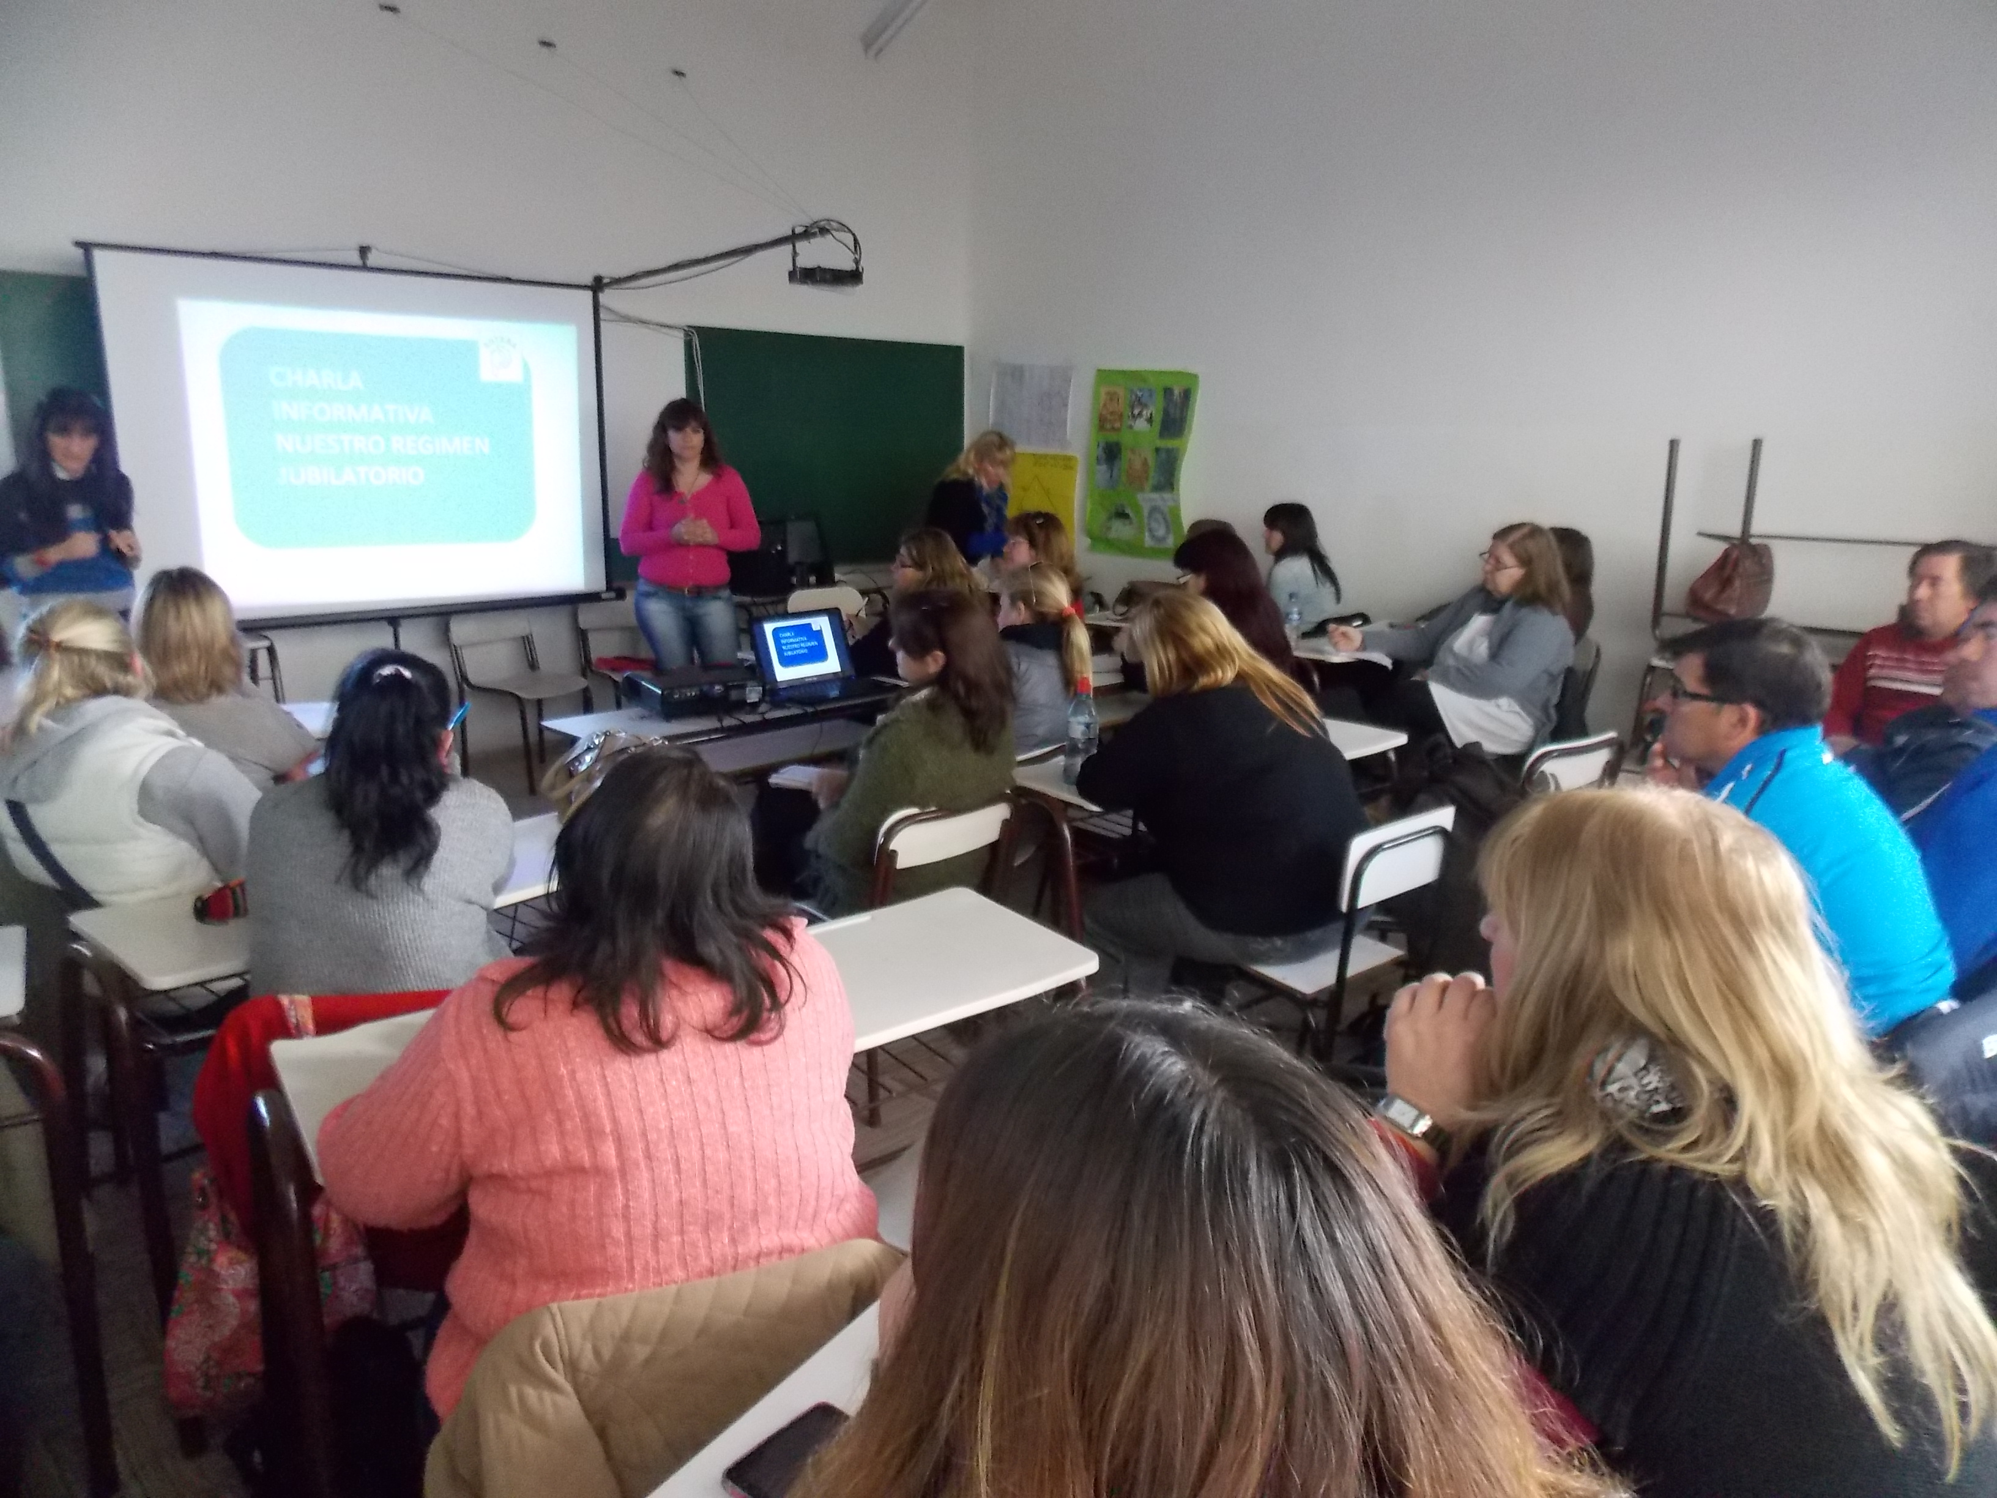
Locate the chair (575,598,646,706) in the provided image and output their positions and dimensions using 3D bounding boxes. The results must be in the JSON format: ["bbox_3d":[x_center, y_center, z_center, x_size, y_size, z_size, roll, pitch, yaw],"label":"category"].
[{"bbox_3d":[-1.760,-0.333,6.444,0.390,0.763,0.480,-10,17,-37],"label":"chair"}]

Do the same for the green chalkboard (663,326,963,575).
[{"bbox_3d":[-0.911,-1.681,7.547,1.980,1.260,0.040,-12,18,-43],"label":"green chalkboard"}]

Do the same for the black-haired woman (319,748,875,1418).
[{"bbox_3d":[-0.492,0.563,1.715,0.560,1.206,0.700,-8,15,-33],"label":"black-haired woman"}]

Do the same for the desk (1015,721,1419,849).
[{"bbox_3d":[0.560,0.381,3.600,1.240,0.750,0.430,-10,17,-40],"label":"desk"}]

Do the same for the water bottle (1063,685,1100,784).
[{"bbox_3d":[0.190,-0.041,3.011,0.068,0.235,0.068,0,13,0],"label":"water bottle"}]

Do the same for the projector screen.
[{"bbox_3d":[-2.509,-1.246,5.473,1.926,1.392,0.050,-11,17,-42],"label":"projector screen"}]

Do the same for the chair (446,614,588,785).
[{"bbox_3d":[-2.237,-0.255,6.275,0.480,0.790,0.410,10,16,37],"label":"chair"}]

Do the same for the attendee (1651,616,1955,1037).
[{"bbox_3d":[1.147,0.411,2.229,0.740,1.260,0.540,9,16,34],"label":"attendee"}]

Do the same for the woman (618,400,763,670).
[{"bbox_3d":[-1.142,-0.429,4.986,0.500,1.706,0.320,-5,14,-23],"label":"woman"}]

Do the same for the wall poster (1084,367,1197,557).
[{"bbox_3d":[0.816,-1.666,7.759,0.030,1.070,0.760,-11,17,-42],"label":"wall poster"}]

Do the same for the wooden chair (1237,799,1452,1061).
[{"bbox_3d":[0.695,0.485,3.012,0.390,0.763,0.480,-10,17,-39],"label":"wooden chair"}]

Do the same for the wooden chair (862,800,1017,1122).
[{"bbox_3d":[-0.236,0.439,3.177,0.390,0.763,0.480,-8,16,-34],"label":"wooden chair"}]

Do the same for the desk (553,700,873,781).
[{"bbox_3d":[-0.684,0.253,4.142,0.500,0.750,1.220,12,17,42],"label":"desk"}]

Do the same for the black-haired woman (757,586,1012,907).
[{"bbox_3d":[-0.246,0.241,3.087,0.720,1.239,0.470,10,16,37],"label":"black-haired woman"}]

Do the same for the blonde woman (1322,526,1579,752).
[{"bbox_3d":[1.612,-0.178,4.781,0.800,1.260,0.560,5,14,17],"label":"blonde woman"}]

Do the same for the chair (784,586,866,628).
[{"bbox_3d":[-0.777,-0.353,6.510,0.400,0.780,0.480,-5,14,-23],"label":"chair"}]

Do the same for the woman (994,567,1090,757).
[{"bbox_3d":[-0.021,0.055,3.852,0.720,1.200,0.460,12,17,41],"label":"woman"}]

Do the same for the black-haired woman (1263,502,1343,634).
[{"bbox_3d":[1.144,-0.446,5.920,0.680,1.260,0.440,9,16,34],"label":"black-haired woman"}]

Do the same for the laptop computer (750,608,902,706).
[{"bbox_3d":[-0.583,-0.330,4.502,0.340,0.230,0.340,-11,17,-42],"label":"laptop computer"}]

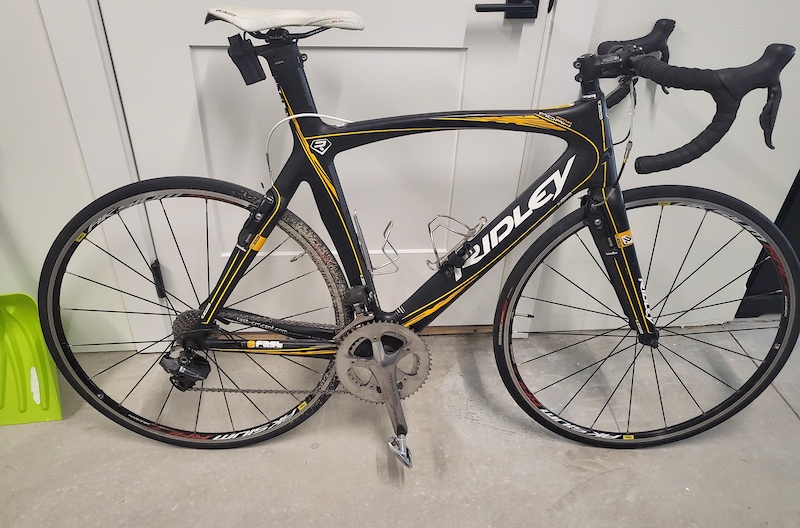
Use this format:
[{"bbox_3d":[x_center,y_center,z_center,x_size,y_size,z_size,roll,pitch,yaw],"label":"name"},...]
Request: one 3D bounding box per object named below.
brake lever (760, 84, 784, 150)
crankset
[{"bbox_3d":[0.587,-0.232,0.954,0.031,0.107,0.024,-7,24,4],"label":"brake lever"},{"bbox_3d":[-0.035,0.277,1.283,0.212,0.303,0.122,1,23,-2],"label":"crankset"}]

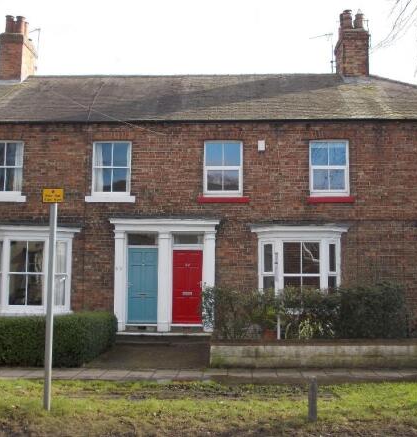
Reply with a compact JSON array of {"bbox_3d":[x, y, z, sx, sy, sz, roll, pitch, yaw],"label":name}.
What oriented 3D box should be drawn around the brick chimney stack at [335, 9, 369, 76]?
[{"bbox_3d":[4.806,-5.650,21.396,0.854,2.441,1.300,0,-6,2],"label":"brick chimney stack"}]

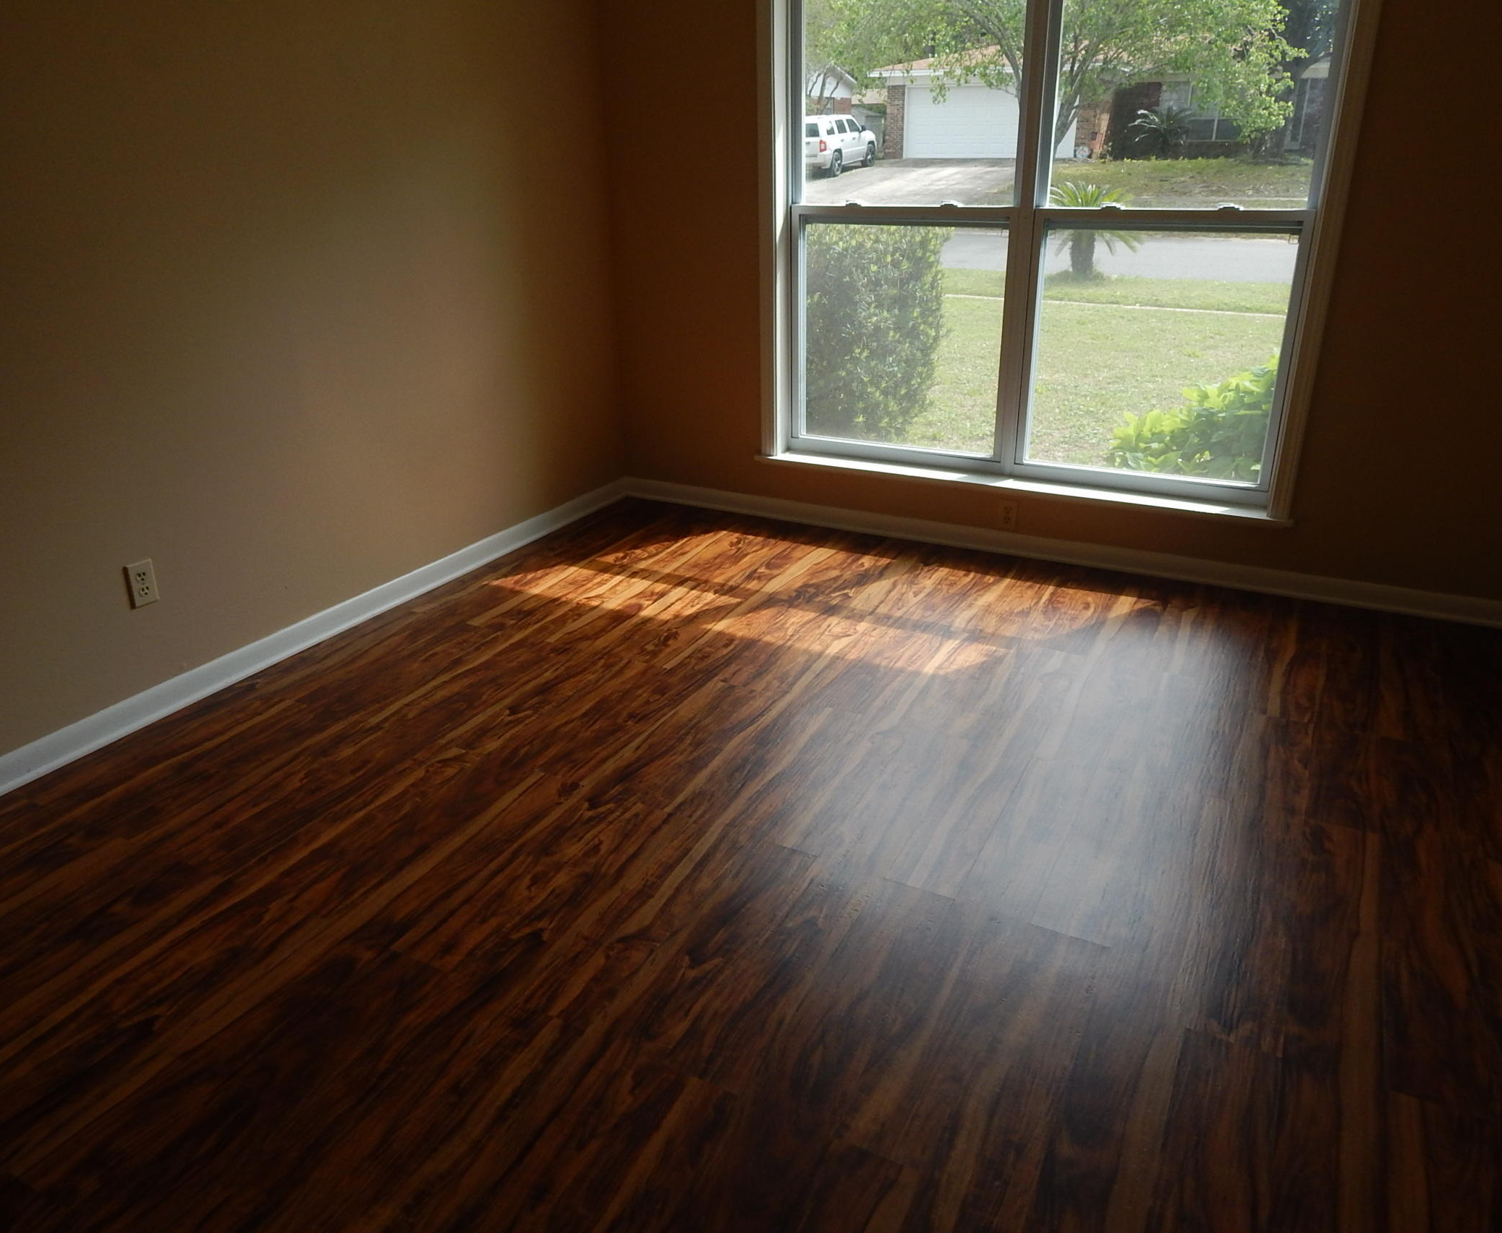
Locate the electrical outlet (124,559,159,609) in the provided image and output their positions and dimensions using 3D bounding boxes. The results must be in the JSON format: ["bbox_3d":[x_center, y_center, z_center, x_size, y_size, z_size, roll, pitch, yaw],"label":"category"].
[{"bbox_3d":[-1.595,-0.085,2.736,0.008,0.115,0.070,11,27,26],"label":"electrical outlet"}]

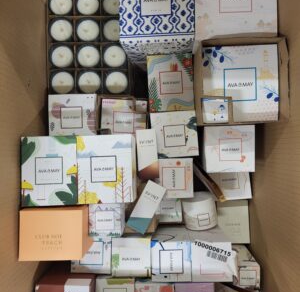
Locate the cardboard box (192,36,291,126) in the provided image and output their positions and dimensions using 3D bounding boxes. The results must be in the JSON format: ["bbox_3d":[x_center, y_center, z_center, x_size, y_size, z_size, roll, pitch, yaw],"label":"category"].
[{"bbox_3d":[0.143,-0.099,0.517,0.129,0.140,0.129,-2,90,1],"label":"cardboard box"}]

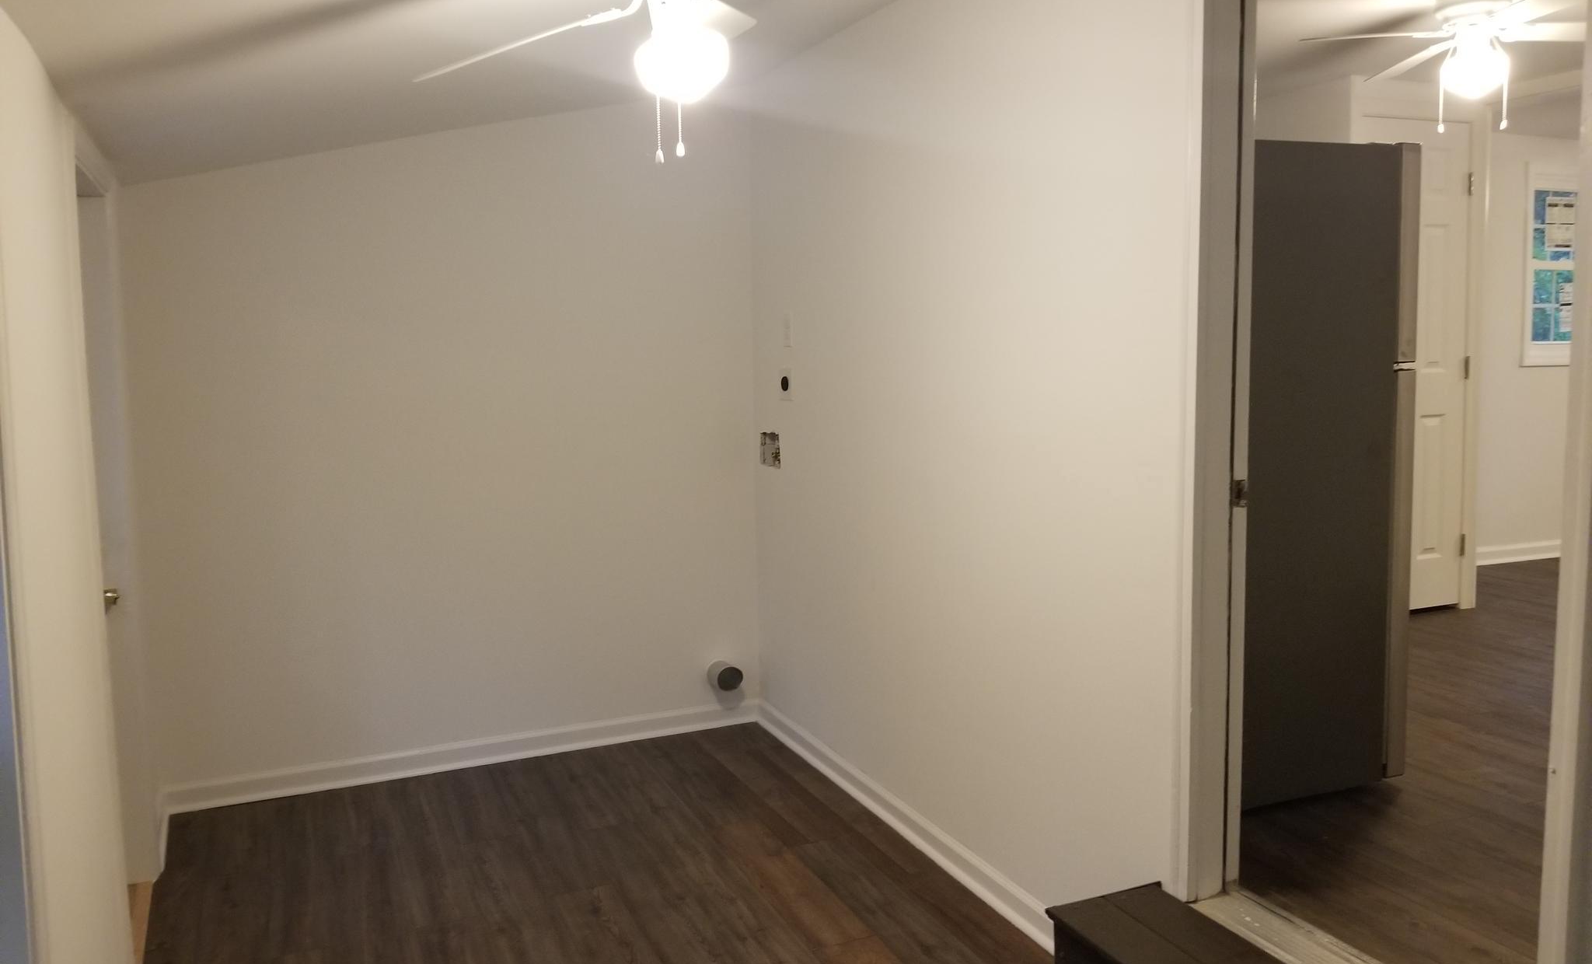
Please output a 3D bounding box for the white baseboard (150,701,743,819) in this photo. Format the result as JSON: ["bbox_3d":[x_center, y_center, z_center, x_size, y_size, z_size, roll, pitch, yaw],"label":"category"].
[{"bbox_3d":[-1.151,1.020,4.513,2.172,0.090,0.020,-4,7,-24],"label":"white baseboard"}]

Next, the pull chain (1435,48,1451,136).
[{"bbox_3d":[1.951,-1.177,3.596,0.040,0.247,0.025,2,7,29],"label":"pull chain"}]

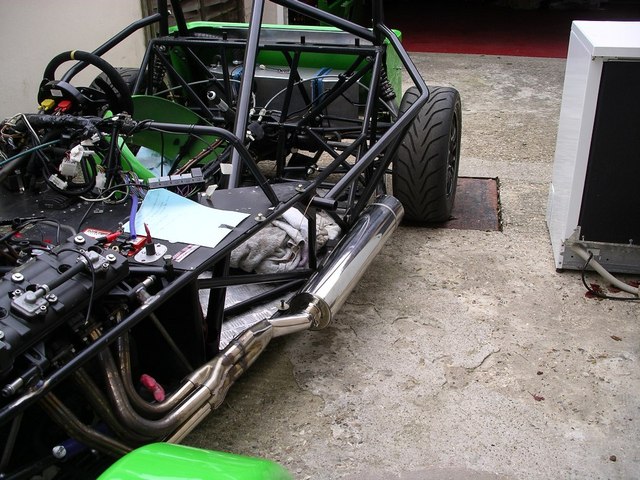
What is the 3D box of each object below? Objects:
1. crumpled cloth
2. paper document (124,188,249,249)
[{"bbox_3d":[-0.112,0.015,2.416,0.340,0.180,0.270,8,28,19],"label":"crumpled cloth"},{"bbox_3d":[-0.367,-0.063,1.844,0.295,0.050,0.212,8,28,18],"label":"paper document"}]

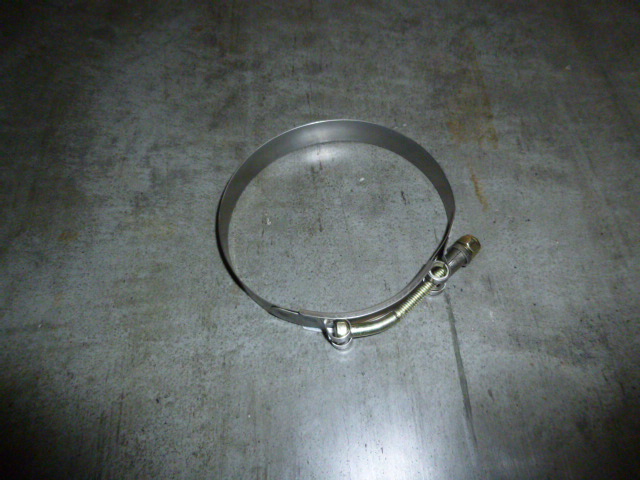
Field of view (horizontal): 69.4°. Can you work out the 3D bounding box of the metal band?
[{"bbox_3d":[0.008,-0.014,0.255,0.126,0.019,0.124,-3,59,5],"label":"metal band"}]

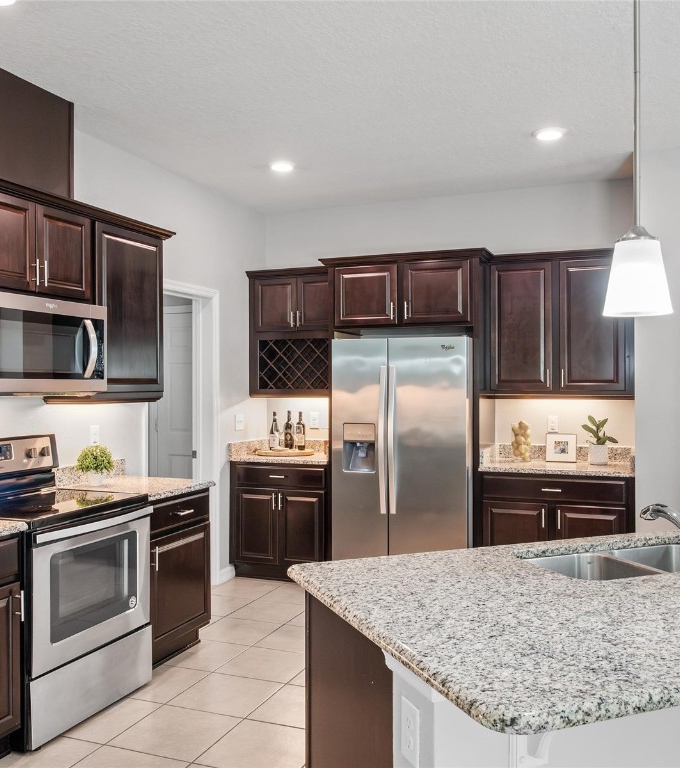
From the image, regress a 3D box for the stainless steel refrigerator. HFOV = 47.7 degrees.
[{"bbox_3d":[0.503,0.569,5.300,0.905,1.750,0.855,0,0,21],"label":"stainless steel refrigerator"}]

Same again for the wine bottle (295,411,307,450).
[{"bbox_3d":[-0.305,0.367,5.988,0.076,0.300,0.076,0,0,22],"label":"wine bottle"}]

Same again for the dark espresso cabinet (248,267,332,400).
[{"bbox_3d":[-0.291,-0.376,5.964,0.805,0.960,0.370,0,0,22],"label":"dark espresso cabinet"}]

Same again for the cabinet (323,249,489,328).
[{"bbox_3d":[0.527,-0.620,5.471,1.120,0.480,0.675,0,0,22],"label":"cabinet"}]

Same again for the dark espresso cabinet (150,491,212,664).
[{"bbox_3d":[-1.122,1.002,4.117,0.650,0.876,0.595,0,0,22],"label":"dark espresso cabinet"}]

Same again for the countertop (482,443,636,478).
[{"bbox_3d":[1.453,0.499,5.102,0.948,0.139,0.630,0,0,21],"label":"countertop"}]

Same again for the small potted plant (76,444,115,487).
[{"bbox_3d":[-1.268,0.426,4.047,0.190,0.214,0.190,0,0,0],"label":"small potted plant"}]

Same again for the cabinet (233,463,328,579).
[{"bbox_3d":[-0.351,1.008,5.821,0.783,0.874,0.610,0,0,21],"label":"cabinet"}]

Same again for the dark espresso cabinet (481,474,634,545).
[{"bbox_3d":[1.458,1.004,5.111,0.940,0.874,0.610,0,0,21],"label":"dark espresso cabinet"}]

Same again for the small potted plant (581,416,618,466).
[{"bbox_3d":[1.745,0.369,5.167,0.245,0.327,0.225,0,0,21],"label":"small potted plant"}]

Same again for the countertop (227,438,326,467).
[{"bbox_3d":[-0.345,0.512,5.833,0.805,0.127,0.645,0,0,22],"label":"countertop"}]

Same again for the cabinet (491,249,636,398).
[{"bbox_3d":[1.494,-0.394,5.222,0.950,0.960,0.365,0,0,21],"label":"cabinet"}]

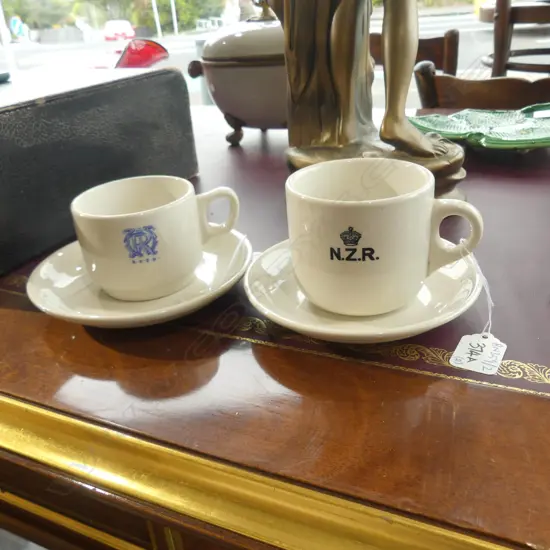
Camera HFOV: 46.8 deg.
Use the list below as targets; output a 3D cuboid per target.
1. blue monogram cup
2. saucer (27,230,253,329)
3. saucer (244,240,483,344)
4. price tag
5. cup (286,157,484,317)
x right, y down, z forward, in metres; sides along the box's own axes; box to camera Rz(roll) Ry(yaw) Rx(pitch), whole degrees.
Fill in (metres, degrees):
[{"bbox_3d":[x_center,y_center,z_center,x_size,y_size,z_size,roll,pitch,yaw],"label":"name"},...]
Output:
[{"bbox_3d":[-0.076,-0.028,0.435,0.110,0.063,0.079,-11,27,-10],"label":"blue monogram cup"},{"bbox_3d":[-0.091,0.002,0.445,0.153,0.023,0.153,-5,27,2],"label":"saucer"},{"bbox_3d":[0.055,0.008,0.404,0.146,0.023,0.146,-5,27,2],"label":"saucer"},{"bbox_3d":[0.113,0.041,0.350,0.024,0.002,0.037,9,31,27],"label":"price tag"},{"bbox_3d":[0.066,-0.024,0.385,0.115,0.073,0.084,0,28,11],"label":"cup"}]

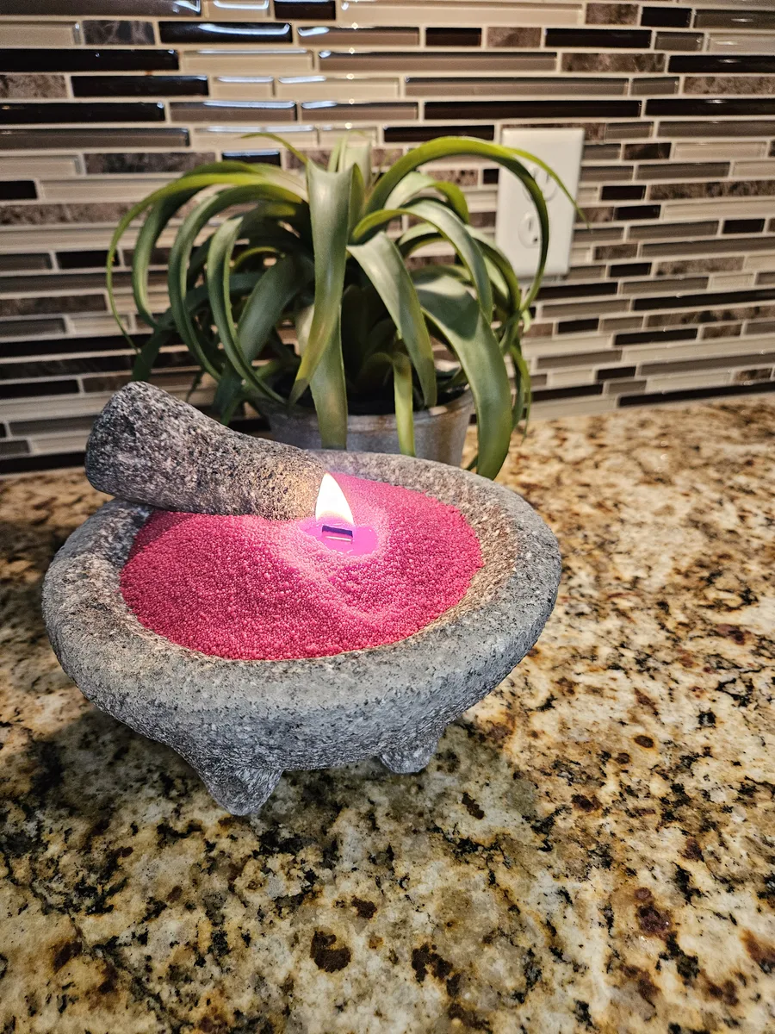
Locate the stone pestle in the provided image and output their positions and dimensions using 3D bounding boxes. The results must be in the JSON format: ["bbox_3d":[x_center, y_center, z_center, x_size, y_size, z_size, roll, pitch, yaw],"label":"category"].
[{"bbox_3d":[-0.076,-0.023,0.293,0.104,0.046,0.046,11,0,-7],"label":"stone pestle"}]

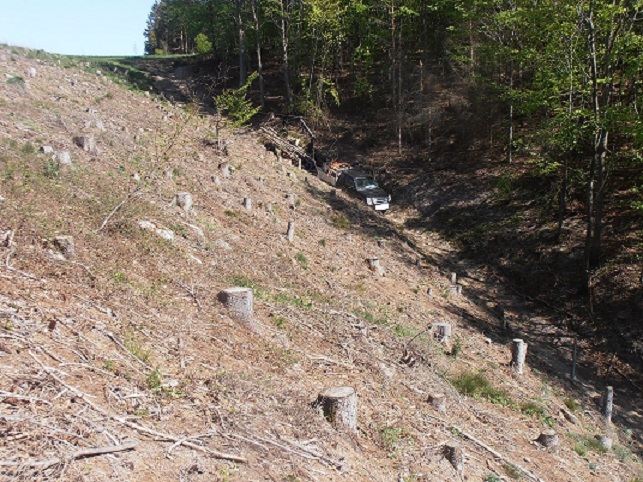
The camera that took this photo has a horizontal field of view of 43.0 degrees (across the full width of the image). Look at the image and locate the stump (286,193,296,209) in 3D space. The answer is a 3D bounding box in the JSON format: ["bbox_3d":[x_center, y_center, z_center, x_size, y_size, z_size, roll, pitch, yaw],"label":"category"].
[{"bbox_3d":[-1.093,-1.476,29.773,0.345,0.547,0.345,0,9,0],"label":"stump"}]

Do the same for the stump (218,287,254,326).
[{"bbox_3d":[-1.090,0.852,10.800,0.400,0.450,0.400,0,5,0],"label":"stump"}]

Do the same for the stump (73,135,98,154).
[{"bbox_3d":[-5.895,-2.421,20.500,0.450,0.430,0.450,0,5,0],"label":"stump"}]

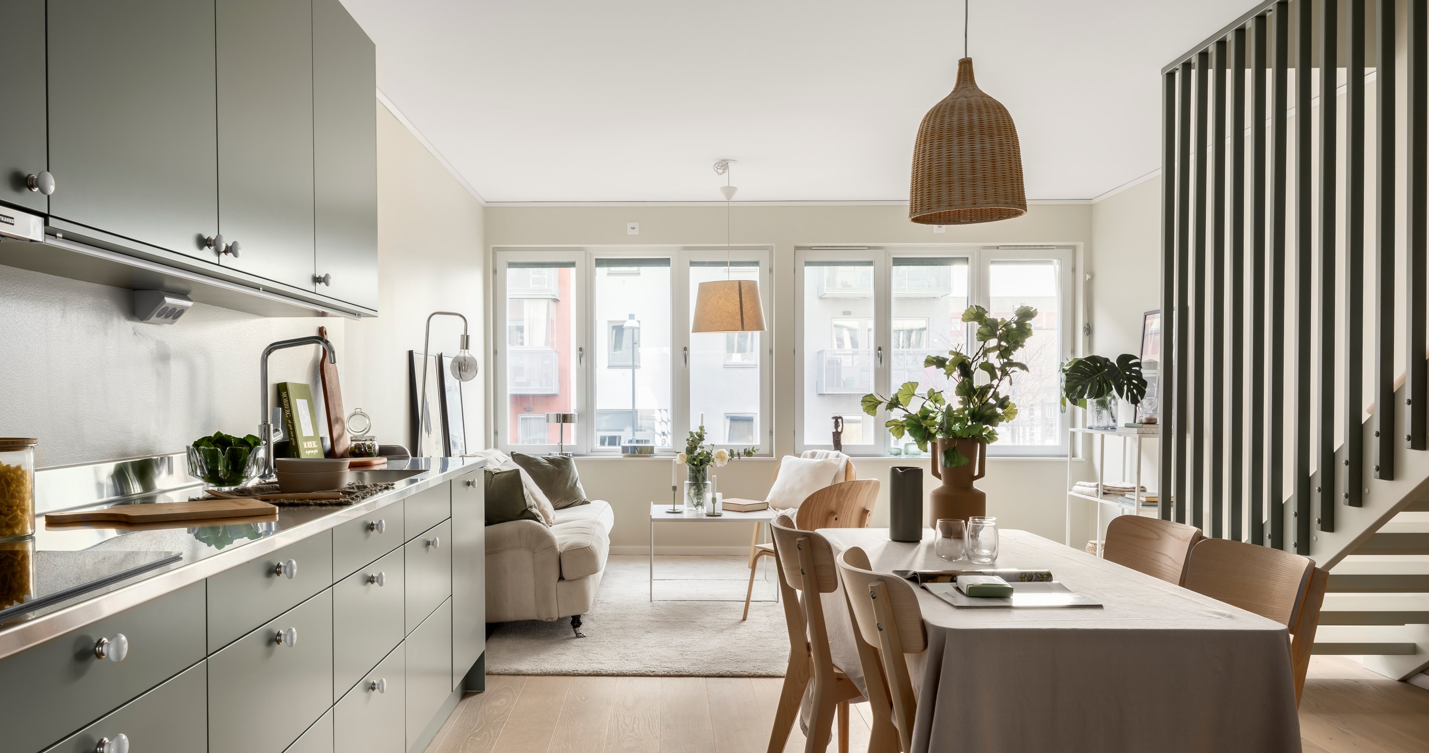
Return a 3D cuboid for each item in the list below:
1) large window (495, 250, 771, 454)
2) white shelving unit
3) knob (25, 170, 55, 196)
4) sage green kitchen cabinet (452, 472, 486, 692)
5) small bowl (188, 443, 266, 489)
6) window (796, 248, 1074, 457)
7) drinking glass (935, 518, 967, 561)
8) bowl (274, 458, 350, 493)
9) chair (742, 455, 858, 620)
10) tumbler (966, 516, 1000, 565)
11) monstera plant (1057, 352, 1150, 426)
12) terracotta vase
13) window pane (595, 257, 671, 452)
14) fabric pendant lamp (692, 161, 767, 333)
[{"bbox_3d":[-0.571,-0.173,6.997,1.940,1.440,0.130,0,-1,-3],"label":"large window"},{"bbox_3d":[2.575,0.807,6.120,0.380,0.930,0.980,0,-1,-3],"label":"white shelving unit"},{"bbox_3d":[-1.033,-0.297,1.520,0.033,0.037,0.037,0,-1,-3],"label":"knob"},{"bbox_3d":[-1.184,0.715,3.621,0.570,0.710,0.570,0,-1,-3],"label":"sage green kitchen cabinet"},{"bbox_3d":[-1.327,0.248,2.700,0.197,0.120,0.197,0,-1,0],"label":"small bowl"},{"bbox_3d":[1.594,-0.173,7.170,2.000,1.510,0.120,0,-1,-1],"label":"window"},{"bbox_3d":[0.618,0.429,2.598,0.082,0.101,0.082,0,-1,-3],"label":"drinking glass"},{"bbox_3d":[-1.071,0.262,2.638,0.200,0.082,0.190,0,-1,-3],"label":"bowl"},{"bbox_3d":[0.570,0.891,6.350,0.580,0.770,0.660,-1,-1,41],"label":"chair"},{"bbox_3d":[0.674,0.413,2.490,0.084,0.110,0.084,0,-1,0],"label":"tumbler"},{"bbox_3d":[2.537,0.091,6.466,0.520,0.460,0.400,0,-1,-3],"label":"monstera plant"},{"bbox_3d":[0.733,0.335,2.994,0.172,0.297,0.165,0,-1,-3],"label":"terracotta vase"},{"bbox_3d":[-0.593,-0.161,7.170,0.570,1.400,0.080,0,-1,-1],"label":"window pane"},{"bbox_3d":[0.090,-0.770,5.900,0.440,1.030,0.440,0,-1,0],"label":"fabric pendant lamp"}]

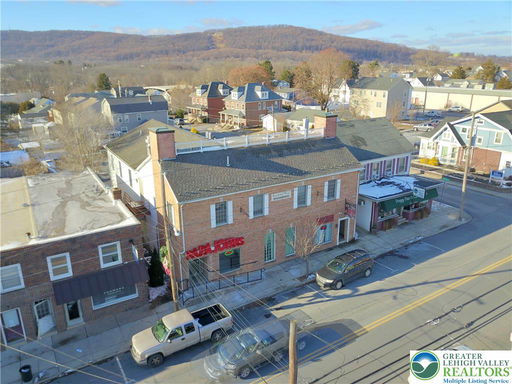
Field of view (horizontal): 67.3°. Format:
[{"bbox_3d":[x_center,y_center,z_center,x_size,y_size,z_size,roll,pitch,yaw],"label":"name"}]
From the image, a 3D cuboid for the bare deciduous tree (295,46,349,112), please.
[{"bbox_3d":[22.502,-36.771,128.902,18.533,20.940,18.533,-1,17,0],"label":"bare deciduous tree"}]

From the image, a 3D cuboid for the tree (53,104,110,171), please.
[{"bbox_3d":[-24.177,-7.551,53.287,7.900,9.600,7.900,-11,21,-30],"label":"tree"}]

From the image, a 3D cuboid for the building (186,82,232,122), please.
[{"bbox_3d":[-13.239,-28.469,121.158,13.800,11.100,11.400,-11,21,-29],"label":"building"}]

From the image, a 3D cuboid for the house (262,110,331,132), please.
[{"bbox_3d":[10.636,-17.836,95.956,16.100,4.600,11.000,-11,20,-30],"label":"house"}]

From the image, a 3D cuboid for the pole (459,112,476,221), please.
[{"bbox_3d":[19.256,-2.099,35.027,0.320,10.040,0.320,-13,20,-30],"label":"pole"}]

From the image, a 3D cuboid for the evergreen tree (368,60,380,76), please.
[{"bbox_3d":[64.900,-65.722,210.639,7.400,13.600,7.400,-11,21,-29],"label":"evergreen tree"}]

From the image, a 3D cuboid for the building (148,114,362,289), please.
[{"bbox_3d":[-0.373,-0.720,32.803,16.900,10.850,9.800,-11,21,-29],"label":"building"}]

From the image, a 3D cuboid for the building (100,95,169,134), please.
[{"bbox_3d":[-32.837,-21.381,104.780,14.600,8.400,9.500,-11,20,-30],"label":"building"}]

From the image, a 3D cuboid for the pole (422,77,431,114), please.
[{"bbox_3d":[49.744,-27.953,112.340,1.200,11.400,0.600,-11,21,-30],"label":"pole"}]

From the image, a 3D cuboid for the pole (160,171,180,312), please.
[{"bbox_3d":[-5.127,3.220,23.256,0.340,9.300,0.340,-11,21,-29],"label":"pole"}]

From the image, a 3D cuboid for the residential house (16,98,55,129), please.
[{"bbox_3d":[-54.664,-19.549,95.780,9.500,6.300,8.500,-11,21,-30],"label":"residential house"}]

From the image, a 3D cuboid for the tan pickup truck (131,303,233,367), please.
[{"bbox_3d":[-4.167,7.941,22.111,5.650,1.820,1.980,-11,21,-30],"label":"tan pickup truck"}]

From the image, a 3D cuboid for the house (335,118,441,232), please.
[{"bbox_3d":[11.303,-2.698,39.775,10.200,8.700,11.800,-11,20,-30],"label":"house"}]

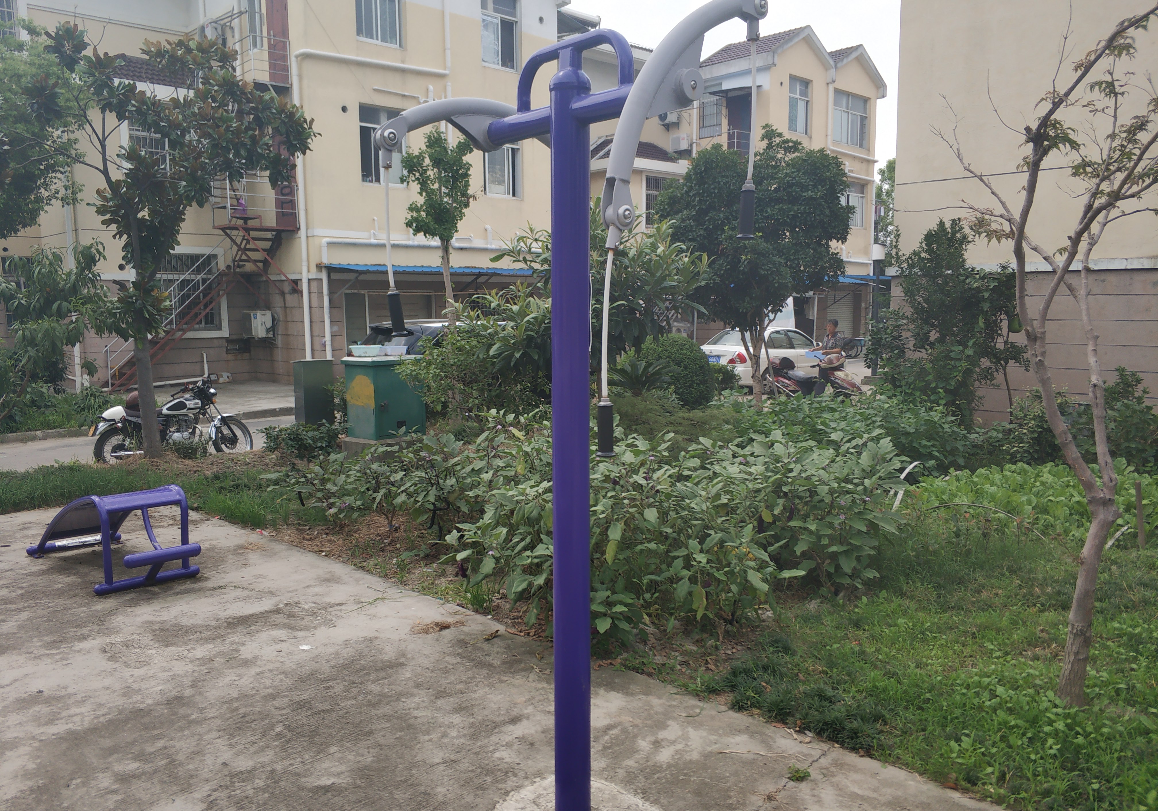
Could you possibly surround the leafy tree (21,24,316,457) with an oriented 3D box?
[{"bbox_3d":[-4.404,-1.709,9.767,2.950,4.633,2.800,-1,7,0],"label":"leafy tree"}]

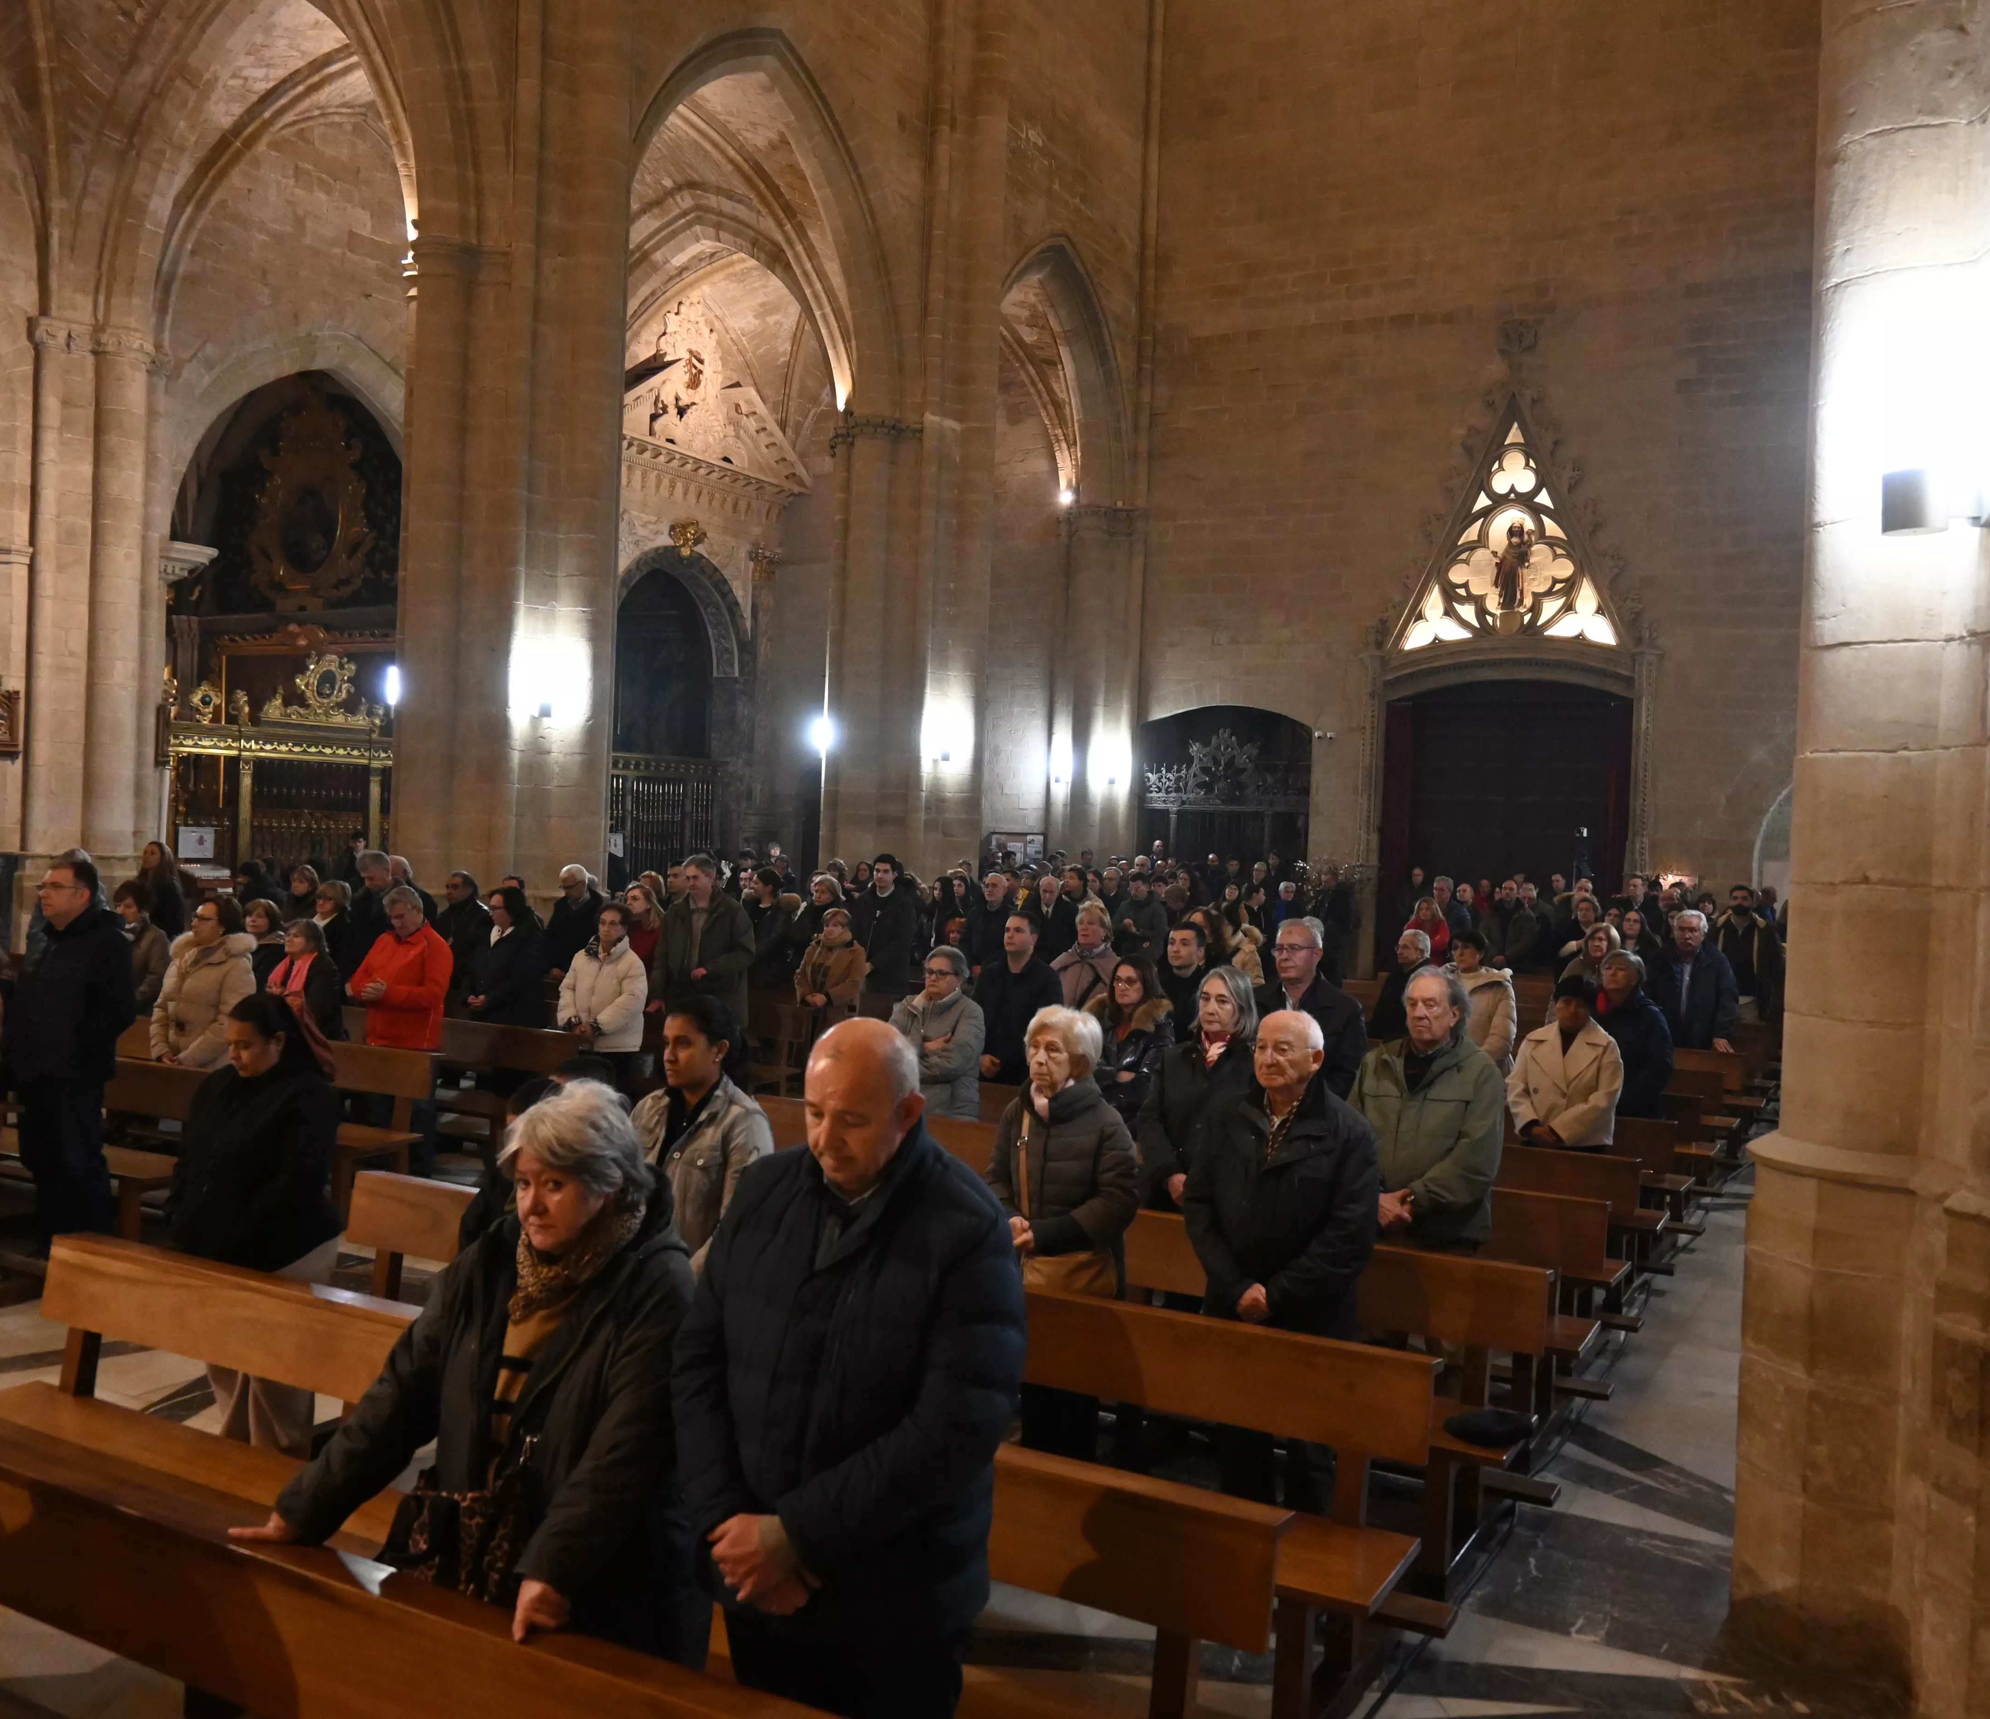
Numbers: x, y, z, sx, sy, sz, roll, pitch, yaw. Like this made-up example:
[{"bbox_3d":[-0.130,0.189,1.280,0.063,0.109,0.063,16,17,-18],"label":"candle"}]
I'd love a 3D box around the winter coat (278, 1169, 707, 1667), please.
[{"bbox_3d":[-0.783,0.943,2.852,0.720,0.880,0.480,2,0,24],"label":"winter coat"}]

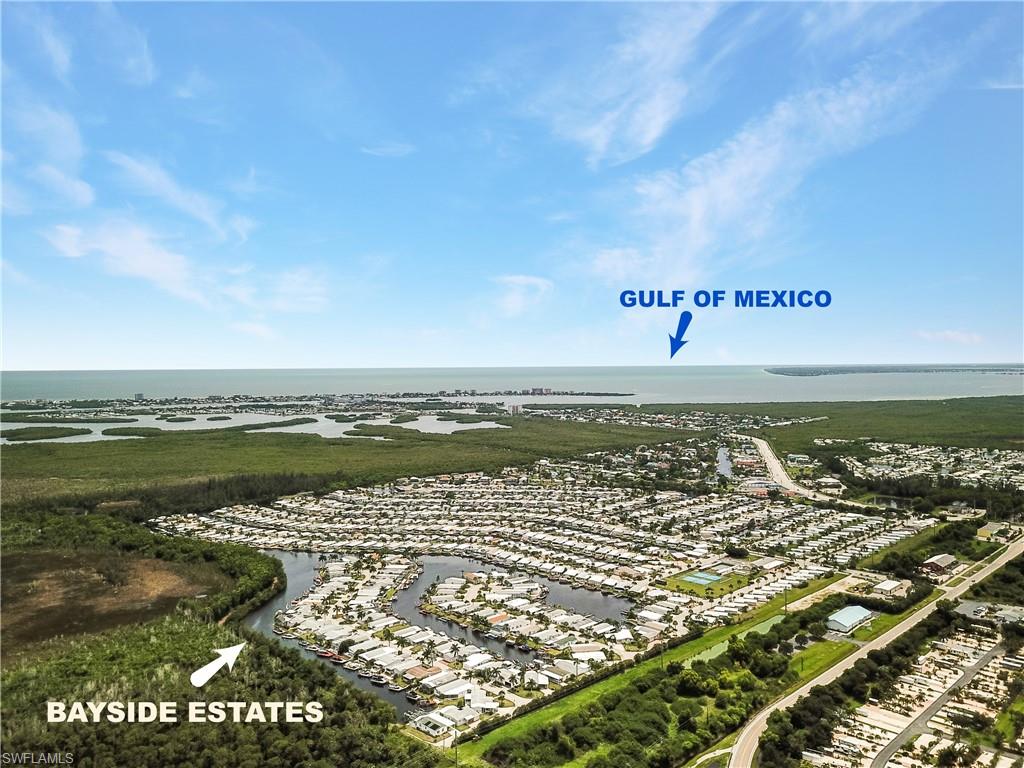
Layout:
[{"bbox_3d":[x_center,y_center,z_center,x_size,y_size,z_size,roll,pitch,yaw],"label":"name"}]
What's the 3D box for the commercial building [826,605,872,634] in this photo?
[{"bbox_3d":[251.008,174.886,574.578,45.600,7.572,18.096,-2,2,-44],"label":"commercial building"}]

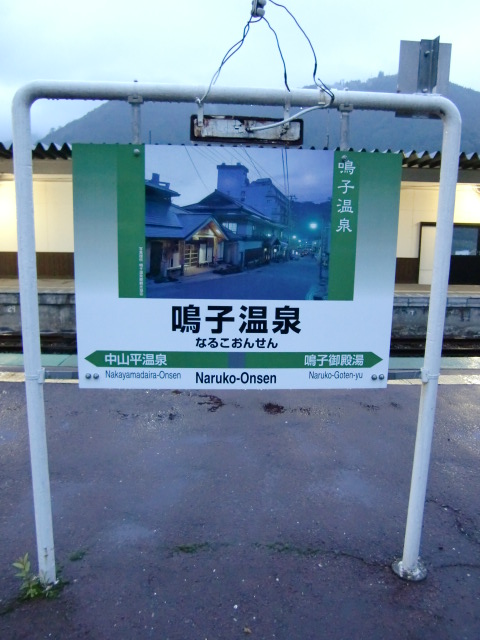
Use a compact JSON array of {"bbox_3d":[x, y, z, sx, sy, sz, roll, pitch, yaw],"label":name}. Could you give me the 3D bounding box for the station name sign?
[{"bbox_3d":[-0.003,-0.171,1.930,1.190,0.895,0.040,0,11,-4],"label":"station name sign"}]

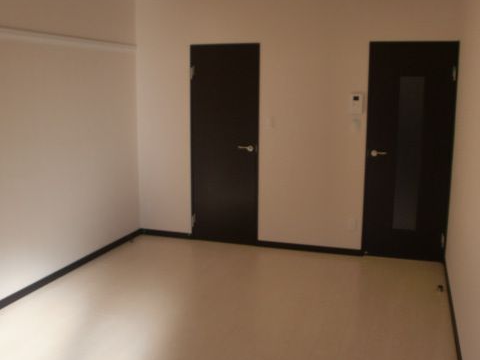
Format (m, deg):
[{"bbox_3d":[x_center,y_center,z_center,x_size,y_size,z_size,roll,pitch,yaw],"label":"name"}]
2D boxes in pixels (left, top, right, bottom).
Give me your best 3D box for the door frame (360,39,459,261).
[{"bbox_3d":[1.546,-0.238,4.764,0.743,2.020,0.051,3,11,18],"label":"door frame"}]

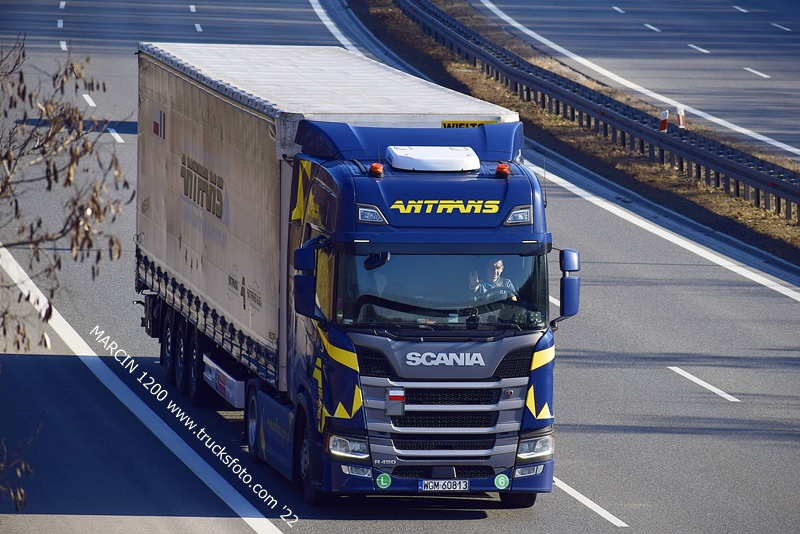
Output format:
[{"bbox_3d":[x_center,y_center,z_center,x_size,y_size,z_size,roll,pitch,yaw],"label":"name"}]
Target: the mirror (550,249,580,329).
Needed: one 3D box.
[{"bbox_3d":[1.700,0.220,52.817,0.270,0.800,0.190,-1,6,-15],"label":"mirror"}]

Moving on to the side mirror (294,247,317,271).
[{"bbox_3d":[-0.962,-0.076,52.328,0.200,0.220,0.150,0,6,-5],"label":"side mirror"}]

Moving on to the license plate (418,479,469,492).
[{"bbox_3d":[0.446,2.220,52.300,0.520,0.114,0.020,0,6,-10],"label":"license plate"}]

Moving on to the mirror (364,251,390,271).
[{"bbox_3d":[-0.228,-0.081,52.169,0.250,0.180,0.130,-11,8,1],"label":"mirror"}]

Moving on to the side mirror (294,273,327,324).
[{"bbox_3d":[-0.929,0.320,52.375,0.270,0.460,0.170,0,6,-5],"label":"side mirror"}]

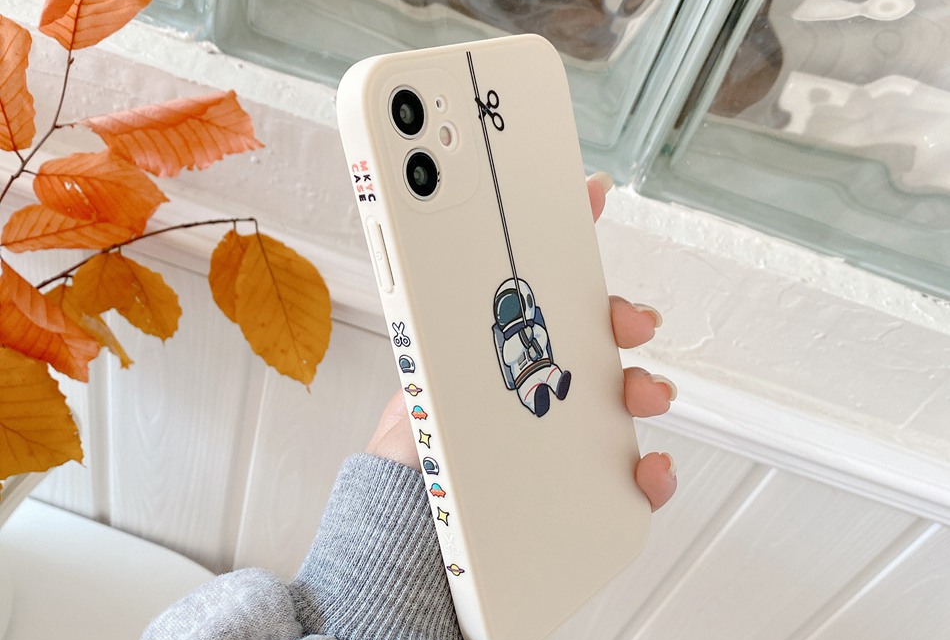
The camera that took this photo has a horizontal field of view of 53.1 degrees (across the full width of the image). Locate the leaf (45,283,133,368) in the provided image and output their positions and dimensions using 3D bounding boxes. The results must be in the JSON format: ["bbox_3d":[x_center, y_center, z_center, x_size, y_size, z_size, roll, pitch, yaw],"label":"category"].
[{"bbox_3d":[-0.149,0.002,0.368,0.022,0.041,0.014,-27,20,-1],"label":"leaf"}]

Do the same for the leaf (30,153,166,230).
[{"bbox_3d":[-0.130,-0.045,0.330,0.045,0.026,0.012,9,14,-17],"label":"leaf"}]

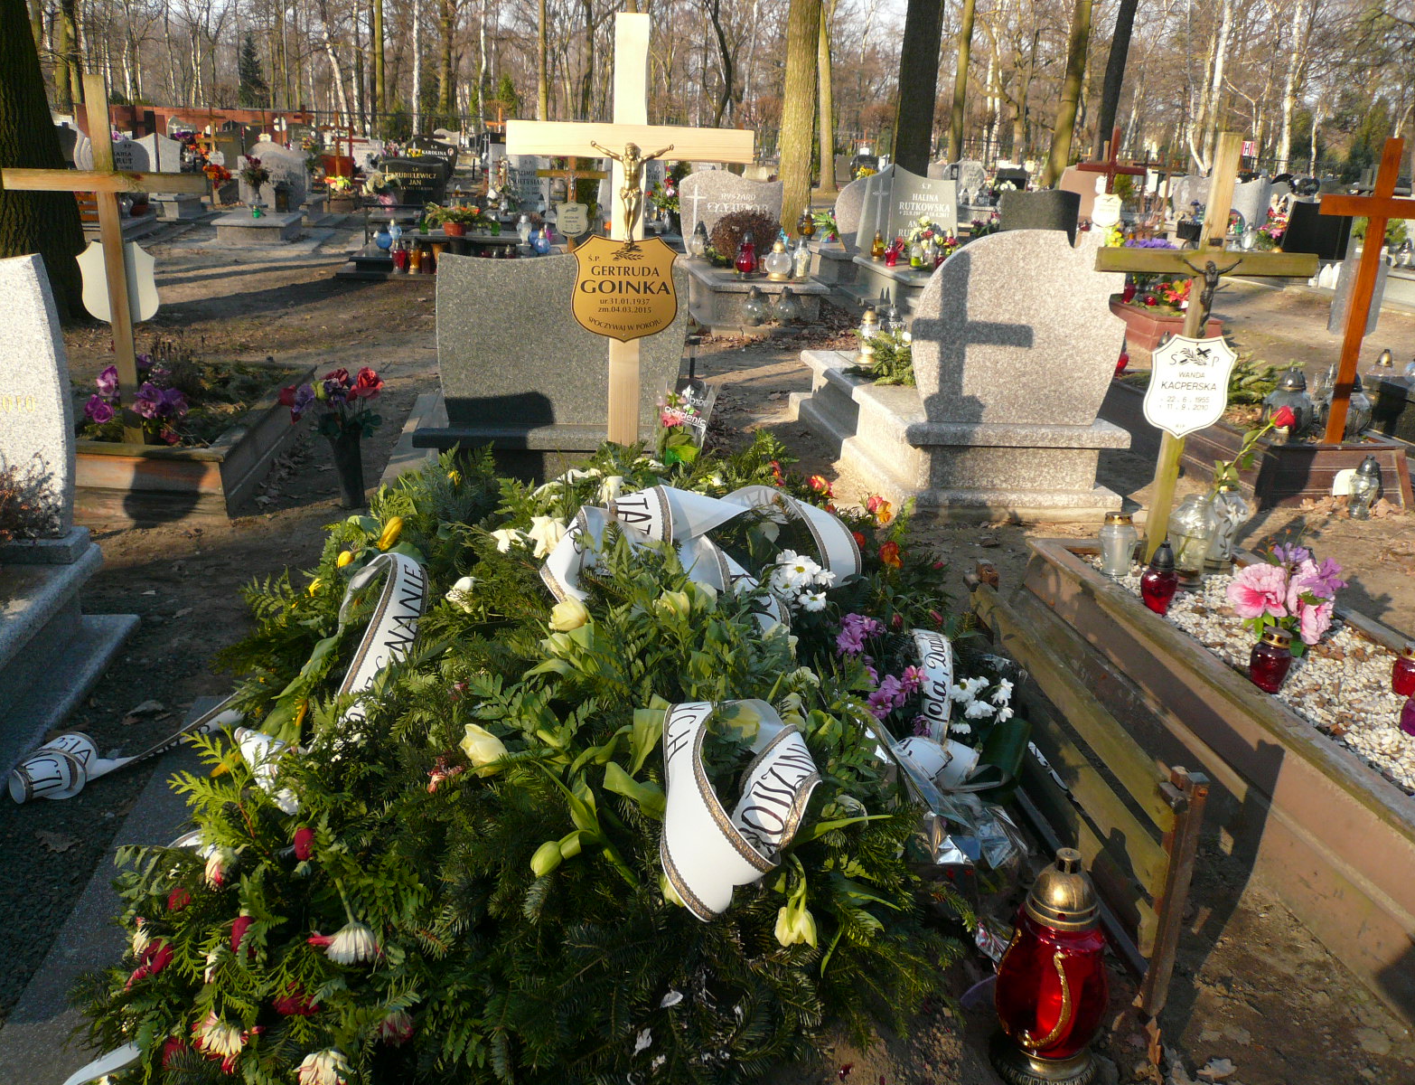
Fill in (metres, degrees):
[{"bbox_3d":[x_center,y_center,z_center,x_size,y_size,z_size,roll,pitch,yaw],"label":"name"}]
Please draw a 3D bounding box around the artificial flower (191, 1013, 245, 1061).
[{"bbox_3d":[-0.762,0.772,1.830,0.078,0.066,0.070,-3,19,-17],"label":"artificial flower"}]

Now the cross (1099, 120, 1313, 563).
[{"bbox_3d":[1.672,-0.646,4.042,0.790,1.458,0.120,0,19,-8],"label":"cross"}]

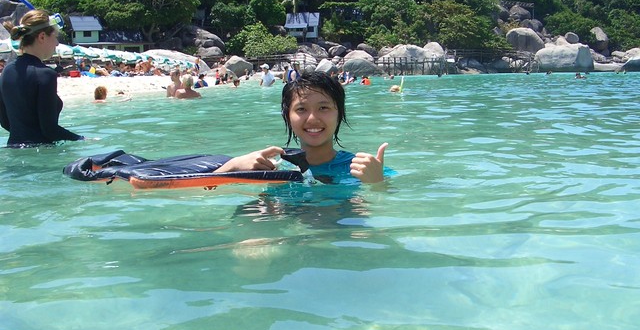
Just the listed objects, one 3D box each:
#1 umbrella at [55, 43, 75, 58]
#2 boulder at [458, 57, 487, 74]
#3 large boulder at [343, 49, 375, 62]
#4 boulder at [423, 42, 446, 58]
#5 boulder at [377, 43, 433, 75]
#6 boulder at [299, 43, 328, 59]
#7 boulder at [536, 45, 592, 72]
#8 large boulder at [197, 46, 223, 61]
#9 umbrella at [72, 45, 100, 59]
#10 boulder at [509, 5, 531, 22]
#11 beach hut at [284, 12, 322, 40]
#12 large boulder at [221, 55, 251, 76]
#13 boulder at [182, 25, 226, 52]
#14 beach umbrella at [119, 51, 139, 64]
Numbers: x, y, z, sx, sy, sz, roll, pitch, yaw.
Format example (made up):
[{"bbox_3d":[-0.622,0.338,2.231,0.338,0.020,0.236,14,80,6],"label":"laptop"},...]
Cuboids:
[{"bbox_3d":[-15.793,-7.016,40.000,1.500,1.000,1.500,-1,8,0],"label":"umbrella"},{"bbox_3d":[18.853,-12.301,80.000,3.460,1.980,2.770,2,8,13],"label":"boulder"},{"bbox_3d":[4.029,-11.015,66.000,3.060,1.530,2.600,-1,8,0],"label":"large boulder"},{"bbox_3d":[13.802,-13.862,78.000,2.890,2.050,2.600,-1,8,0],"label":"boulder"},{"bbox_3d":[9.663,-12.065,74.000,6.400,3.660,5.000,-1,8,0],"label":"boulder"},{"bbox_3d":[-0.763,-13.272,76.000,3.520,2.000,2.820,0,8,-1],"label":"boulder"},{"bbox_3d":[30.165,-13.228,80.000,7.540,3.590,5.660,3,9,20],"label":"boulder"},{"bbox_3d":[-12.636,-12.694,74.000,2.970,1.940,2.380,-2,8,-9],"label":"large boulder"},{"bbox_3d":[-15.877,-7.140,44.000,2.100,2.100,2.100,-3,9,-19],"label":"umbrella"},{"bbox_3d":[30.213,-22.868,98.000,3.330,2.570,2.830,2,9,17],"label":"boulder"},{"bbox_3d":[-2.272,-18.108,84.000,4.600,3.700,4.400,1,8,10],"label":"beach hut"},{"bbox_3d":[-7.443,-8.764,57.000,2.700,1.800,2.400,-1,8,0],"label":"large boulder"},{"bbox_3d":[-12.242,-13.293,68.000,4.300,2.700,3.400,-1,8,0],"label":"boulder"},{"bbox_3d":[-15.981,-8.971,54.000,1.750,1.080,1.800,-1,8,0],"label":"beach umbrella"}]

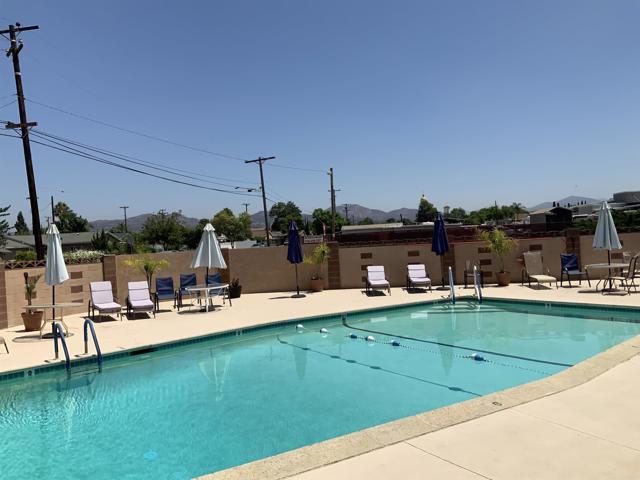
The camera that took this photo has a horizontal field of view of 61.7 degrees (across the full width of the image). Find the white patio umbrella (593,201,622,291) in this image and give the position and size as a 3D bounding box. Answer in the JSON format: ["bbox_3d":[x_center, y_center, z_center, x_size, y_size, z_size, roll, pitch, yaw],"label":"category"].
[{"bbox_3d":[7.659,0.159,14.327,0.780,2.430,0.780,-3,0,28],"label":"white patio umbrella"}]

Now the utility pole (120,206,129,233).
[{"bbox_3d":[-39.749,-1.181,109.970,1.900,11.193,0.600,-3,0,-20],"label":"utility pole"}]

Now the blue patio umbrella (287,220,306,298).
[{"bbox_3d":[-0.807,0.609,17.656,0.570,2.510,0.570,-5,0,0],"label":"blue patio umbrella"}]

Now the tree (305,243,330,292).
[{"bbox_3d":[-0.101,0.941,19.316,0.900,1.780,0.850,-3,0,0],"label":"tree"}]

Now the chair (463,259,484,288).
[{"bbox_3d":[5.068,1.095,17.677,0.660,0.940,0.850,-3,0,13],"label":"chair"}]

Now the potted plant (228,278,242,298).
[{"bbox_3d":[-2.849,1.620,18.042,0.430,0.660,0.430,-3,0,-9],"label":"potted plant"}]

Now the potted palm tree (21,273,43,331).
[{"bbox_3d":[-7.157,1.515,13.275,0.600,1.420,0.600,-3,1,-33],"label":"potted palm tree"}]

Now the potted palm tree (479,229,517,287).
[{"bbox_3d":[5.931,0.543,17.776,1.200,1.920,1.150,-3,0,18],"label":"potted palm tree"}]

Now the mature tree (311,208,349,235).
[{"bbox_3d":[1.403,-1.047,69.983,5.000,6.138,4.800,-3,0,1],"label":"mature tree"}]

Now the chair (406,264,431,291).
[{"bbox_3d":[3.098,1.210,16.993,0.660,0.840,1.850,-3,0,6],"label":"chair"}]

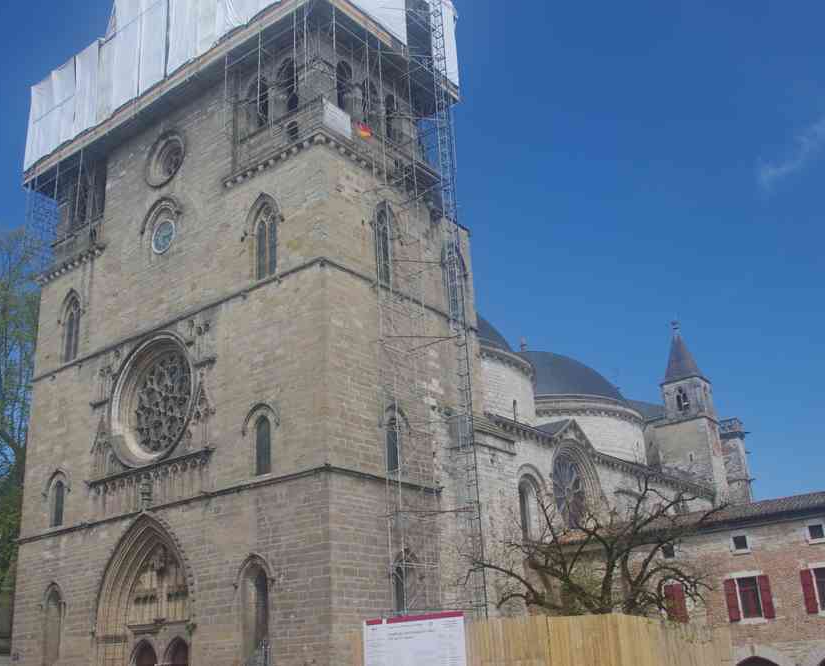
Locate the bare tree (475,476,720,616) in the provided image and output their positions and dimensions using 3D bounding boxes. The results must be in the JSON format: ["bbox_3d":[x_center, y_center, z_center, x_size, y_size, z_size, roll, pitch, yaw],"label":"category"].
[{"bbox_3d":[4.117,5.990,18.656,5.484,5.552,4.925,-7,-21,10],"label":"bare tree"}]

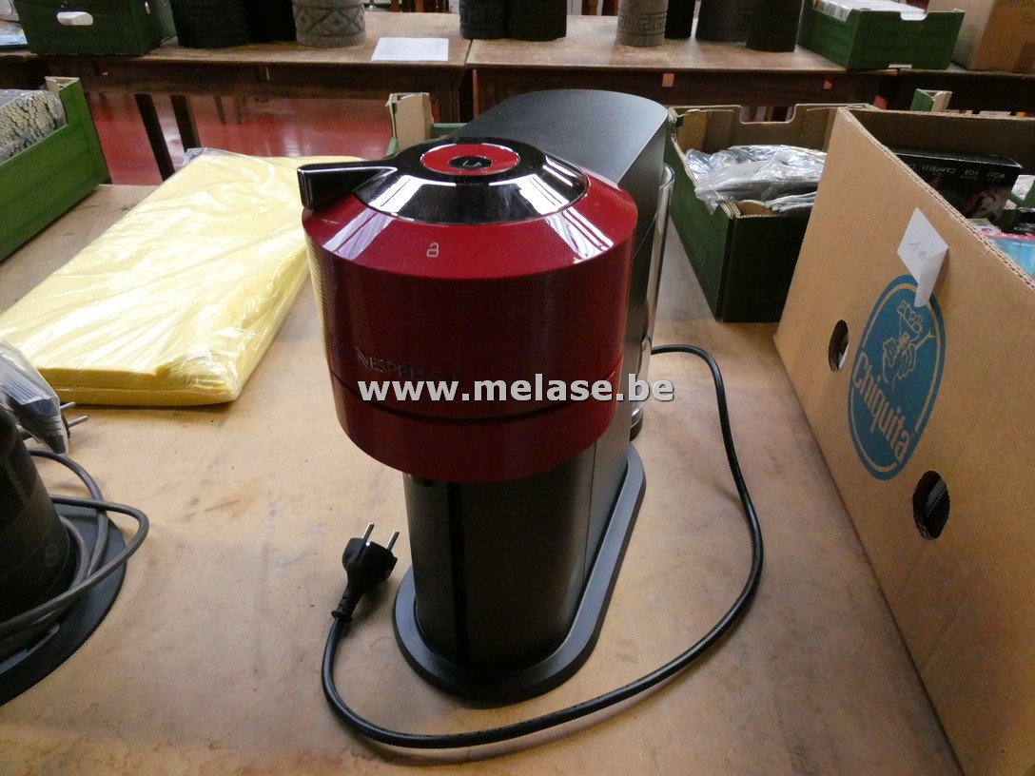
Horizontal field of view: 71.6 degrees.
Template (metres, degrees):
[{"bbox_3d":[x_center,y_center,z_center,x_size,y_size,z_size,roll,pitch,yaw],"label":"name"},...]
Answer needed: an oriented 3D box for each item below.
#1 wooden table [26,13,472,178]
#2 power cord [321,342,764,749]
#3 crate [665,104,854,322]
[{"bbox_3d":[-0.741,-0.817,2.495,1.189,0.755,0.822,1,36,0],"label":"wooden table"},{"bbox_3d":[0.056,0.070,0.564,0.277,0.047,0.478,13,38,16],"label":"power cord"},{"bbox_3d":[0.365,-0.238,0.925,0.289,0.127,0.402,1,36,0],"label":"crate"}]

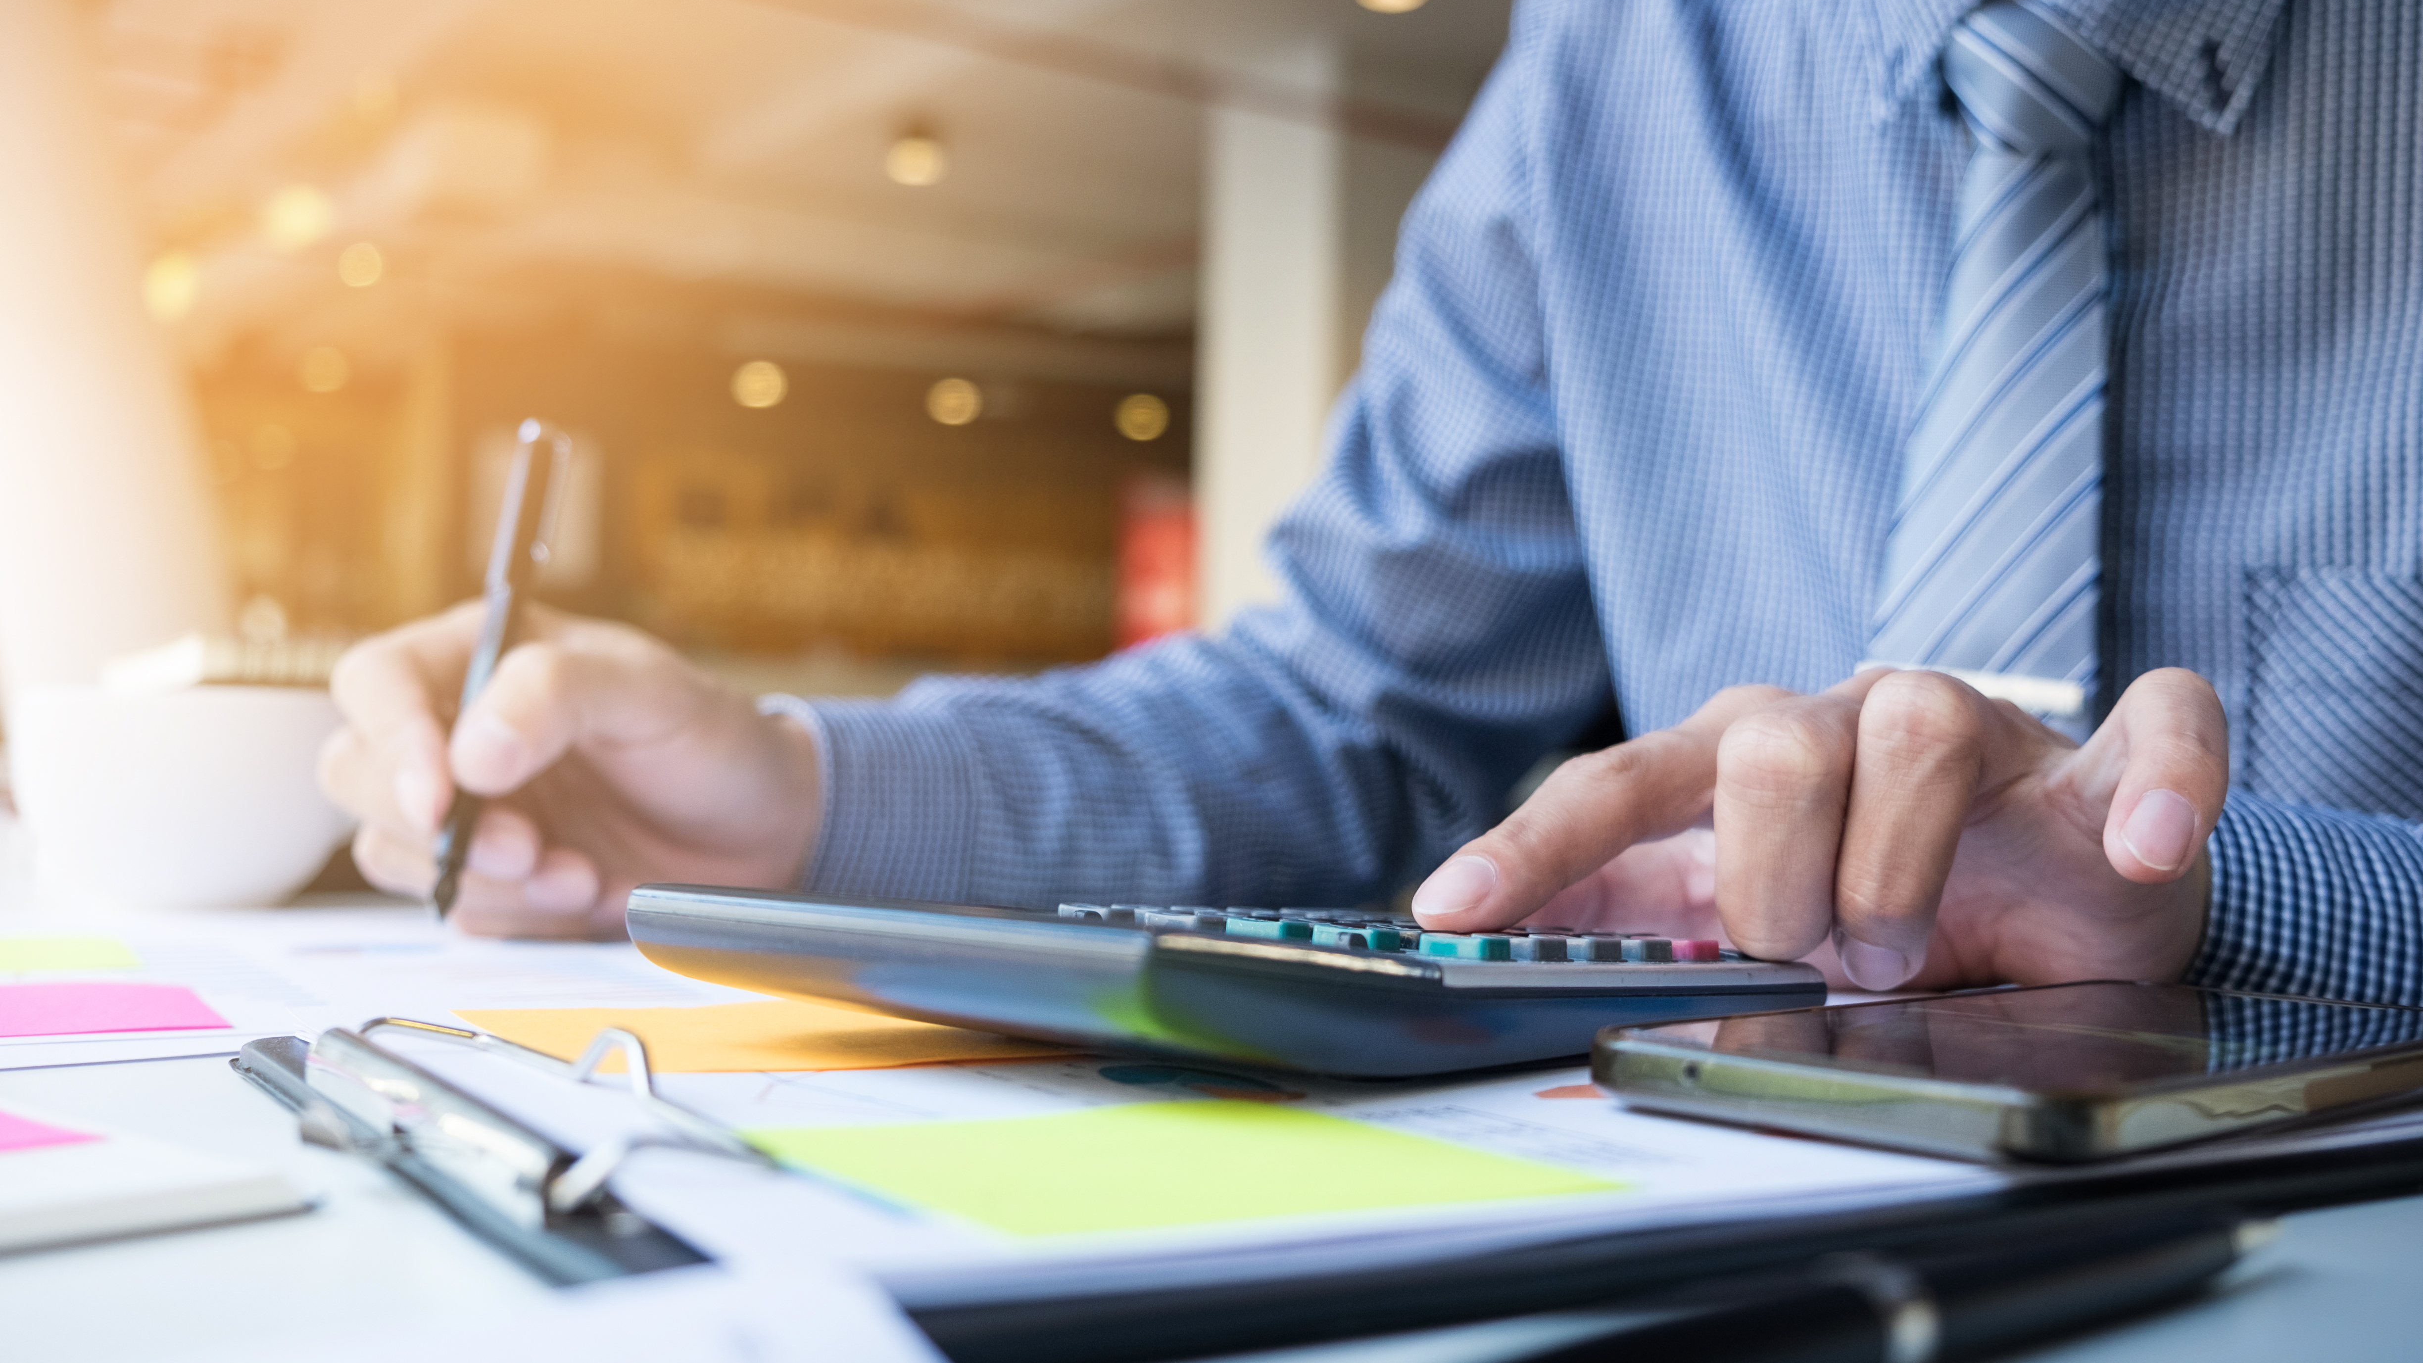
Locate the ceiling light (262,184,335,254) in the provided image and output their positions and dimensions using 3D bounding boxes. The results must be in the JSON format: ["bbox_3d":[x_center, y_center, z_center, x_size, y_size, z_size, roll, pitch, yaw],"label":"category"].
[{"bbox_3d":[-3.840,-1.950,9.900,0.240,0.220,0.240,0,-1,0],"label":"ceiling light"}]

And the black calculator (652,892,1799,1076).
[{"bbox_3d":[0.007,0.046,0.414,0.173,0.026,0.130,1,-1,-45],"label":"black calculator"}]

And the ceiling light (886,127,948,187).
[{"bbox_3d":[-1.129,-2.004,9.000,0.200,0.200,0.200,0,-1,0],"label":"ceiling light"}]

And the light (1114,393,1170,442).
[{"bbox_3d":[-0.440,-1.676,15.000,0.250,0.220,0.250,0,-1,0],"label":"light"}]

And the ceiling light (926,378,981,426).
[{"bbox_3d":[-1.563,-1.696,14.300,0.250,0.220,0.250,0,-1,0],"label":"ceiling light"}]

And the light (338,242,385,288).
[{"bbox_3d":[-3.970,-1.945,11.000,0.190,0.180,0.190,0,-1,0],"label":"light"}]

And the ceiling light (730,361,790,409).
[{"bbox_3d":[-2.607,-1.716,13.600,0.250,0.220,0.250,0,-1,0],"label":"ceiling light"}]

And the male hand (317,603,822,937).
[{"bbox_3d":[-0.164,0.023,0.600,0.127,0.083,0.095,0,-1,-18],"label":"male hand"}]

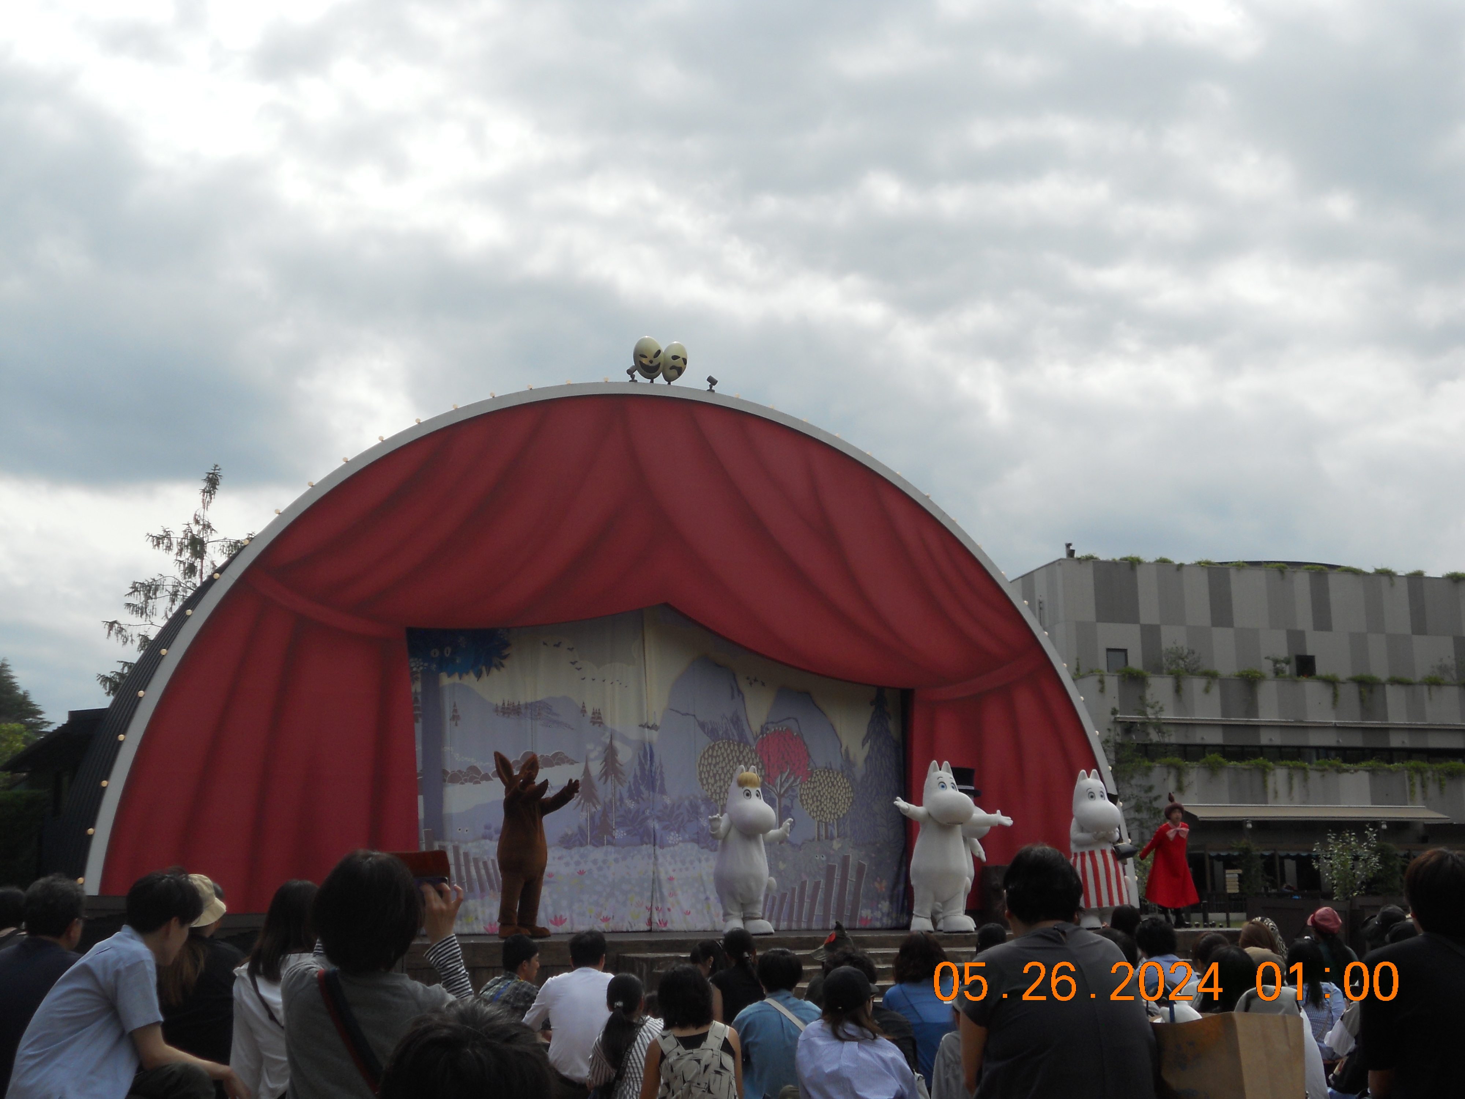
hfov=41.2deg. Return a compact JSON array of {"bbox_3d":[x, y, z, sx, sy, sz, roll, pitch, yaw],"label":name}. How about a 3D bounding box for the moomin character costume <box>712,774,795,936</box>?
[{"bbox_3d":[0.184,3.337,21.600,0.920,1.851,0.780,3,-11,-22],"label":"moomin character costume"}]

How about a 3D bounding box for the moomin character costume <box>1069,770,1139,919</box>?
[{"bbox_3d":[4.342,3.531,22.900,0.800,1.857,0.780,3,-10,-18],"label":"moomin character costume"}]

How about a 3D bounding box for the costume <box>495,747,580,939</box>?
[{"bbox_3d":[-2.122,3.149,20.800,0.800,1.971,0.780,9,-14,-44],"label":"costume"}]

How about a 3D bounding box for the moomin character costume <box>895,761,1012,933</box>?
[{"bbox_3d":[2.462,3.375,22.100,1.380,1.933,0.800,3,-10,-20],"label":"moomin character costume"}]

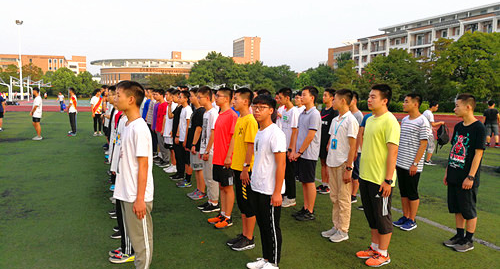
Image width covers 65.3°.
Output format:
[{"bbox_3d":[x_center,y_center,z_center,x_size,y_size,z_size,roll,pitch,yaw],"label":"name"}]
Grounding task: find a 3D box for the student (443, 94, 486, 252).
[{"bbox_3d":[2.330,0.408,4.236,0.350,1.700,0.490,-1,6,-22],"label":"student"}]

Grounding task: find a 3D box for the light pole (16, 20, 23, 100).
[{"bbox_3d":[-34.892,-11.384,59.394,0.900,12.308,1.150,-1,6,-22],"label":"light pole"}]

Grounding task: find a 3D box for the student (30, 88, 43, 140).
[{"bbox_3d":[-7.205,-0.711,13.162,0.380,1.738,0.500,-1,6,-22],"label":"student"}]

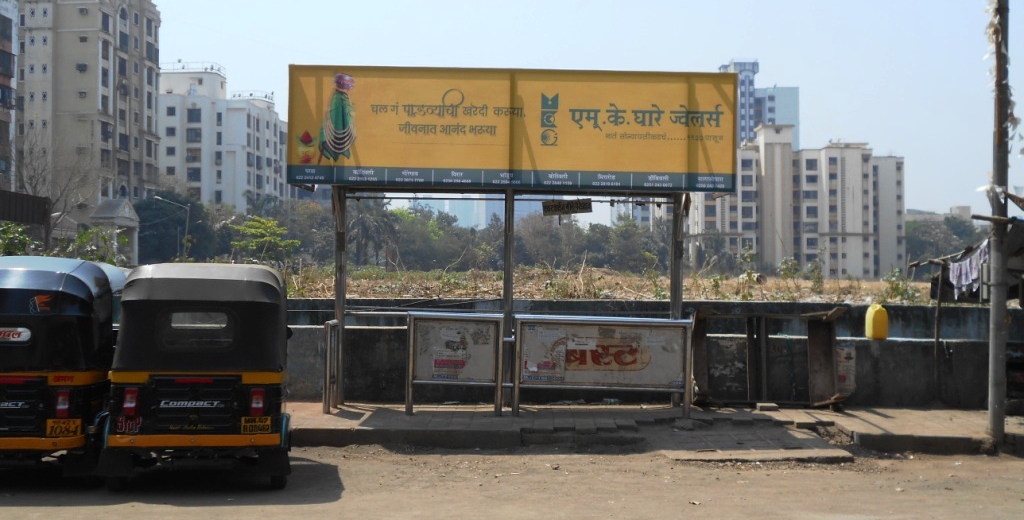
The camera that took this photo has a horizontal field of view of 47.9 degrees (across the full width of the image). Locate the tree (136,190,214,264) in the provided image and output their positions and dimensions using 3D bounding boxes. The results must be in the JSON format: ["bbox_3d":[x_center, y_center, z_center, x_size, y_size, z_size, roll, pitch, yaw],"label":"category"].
[{"bbox_3d":[-32.667,-2.476,112.000,8.000,8.500,7.500,1,-1,0],"label":"tree"}]

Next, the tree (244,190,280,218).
[{"bbox_3d":[-32.007,-3.528,148.000,4.800,10.800,4.800,1,-1,0],"label":"tree"}]

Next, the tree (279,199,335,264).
[{"bbox_3d":[-22.800,-2.496,128.000,6.300,8.600,6.000,1,-1,0],"label":"tree"}]

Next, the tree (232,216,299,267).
[{"bbox_3d":[-8.546,-0.503,40.000,2.400,2.250,2.300,1,-1,0],"label":"tree"}]

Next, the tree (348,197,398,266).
[{"bbox_3d":[-15.606,-2.873,130.000,5.600,8.600,5.500,1,-1,0],"label":"tree"}]

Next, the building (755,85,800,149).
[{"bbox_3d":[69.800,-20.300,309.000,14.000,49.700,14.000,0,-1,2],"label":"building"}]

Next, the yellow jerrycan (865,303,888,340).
[{"bbox_3d":[4.205,0.712,13.300,0.210,0.420,0.200,2,-1,-28],"label":"yellow jerrycan"}]

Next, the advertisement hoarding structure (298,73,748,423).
[{"bbox_3d":[0.000,-0.198,12.350,4.570,3.520,1.300,1,-1,0],"label":"advertisement hoarding structure"}]

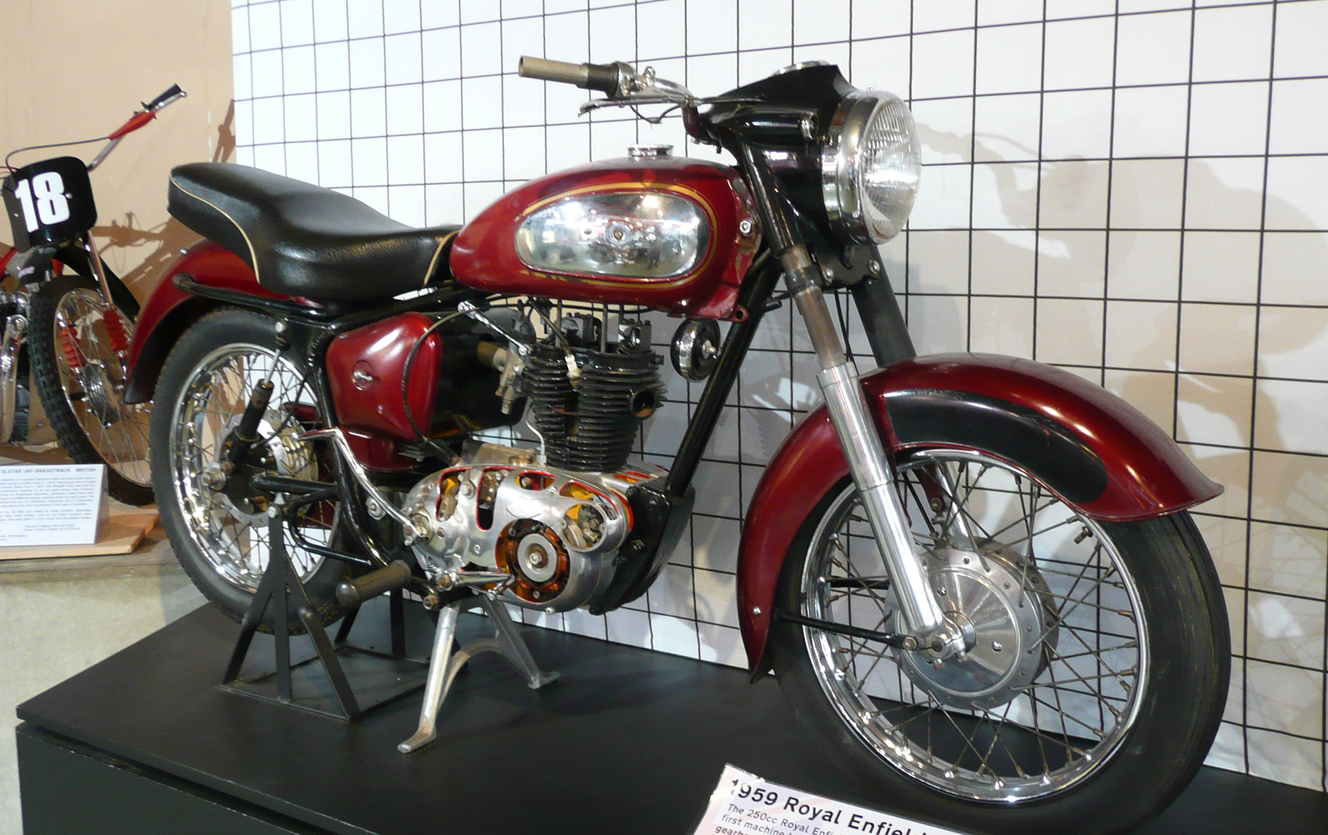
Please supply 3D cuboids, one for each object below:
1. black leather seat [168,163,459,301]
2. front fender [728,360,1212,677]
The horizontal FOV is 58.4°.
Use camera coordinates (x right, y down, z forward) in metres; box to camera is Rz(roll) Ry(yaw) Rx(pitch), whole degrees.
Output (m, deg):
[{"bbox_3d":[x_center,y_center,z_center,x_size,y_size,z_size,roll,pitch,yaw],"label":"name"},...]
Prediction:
[{"bbox_3d":[-0.559,-0.328,2.031,0.630,0.230,0.260,4,10,29],"label":"black leather seat"},{"bbox_3d":[0.386,0.160,1.558,0.630,0.490,0.140,5,10,35],"label":"front fender"}]

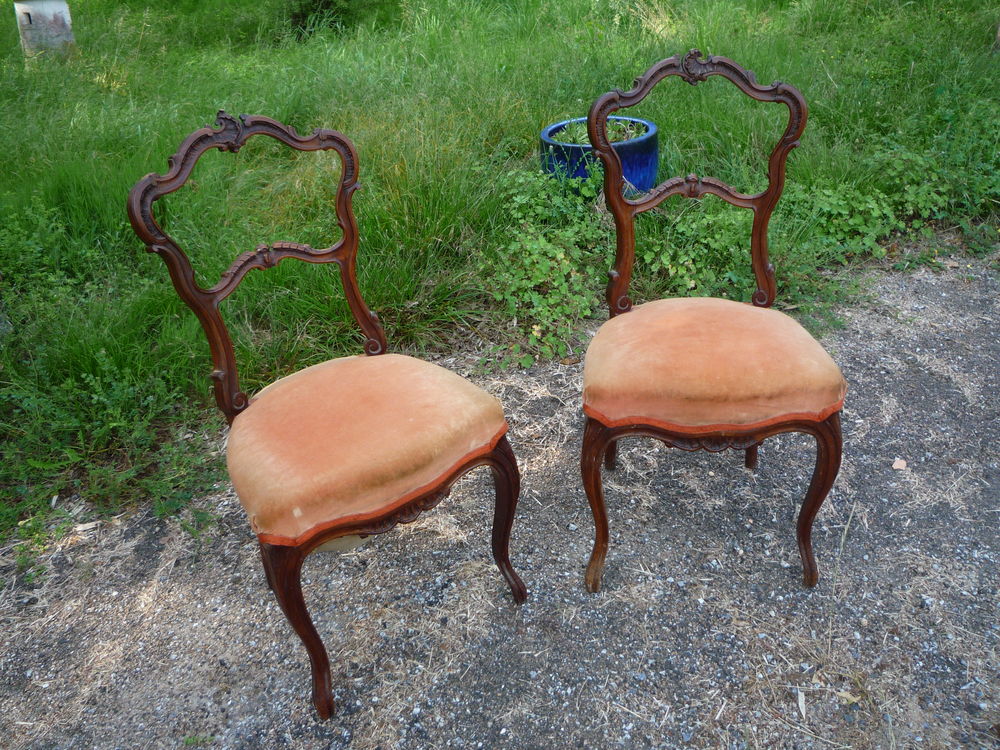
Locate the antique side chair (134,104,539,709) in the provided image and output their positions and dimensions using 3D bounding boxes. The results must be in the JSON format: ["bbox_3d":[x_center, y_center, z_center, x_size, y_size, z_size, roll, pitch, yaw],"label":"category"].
[{"bbox_3d":[-0.288,0.045,1.502,0.464,0.910,0.480,-24,38,-27],"label":"antique side chair"}]

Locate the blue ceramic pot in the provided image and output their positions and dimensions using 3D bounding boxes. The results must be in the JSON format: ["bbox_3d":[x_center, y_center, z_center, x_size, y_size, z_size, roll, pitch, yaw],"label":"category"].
[{"bbox_3d":[0.393,-0.849,3.422,0.447,0.239,0.447,-3,33,2],"label":"blue ceramic pot"}]

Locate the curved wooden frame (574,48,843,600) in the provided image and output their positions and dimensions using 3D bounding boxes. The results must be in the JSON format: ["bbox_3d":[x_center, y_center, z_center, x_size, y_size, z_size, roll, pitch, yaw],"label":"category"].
[{"bbox_3d":[0.374,-0.087,1.627,0.464,0.910,0.480,-2,33,4],"label":"curved wooden frame"}]

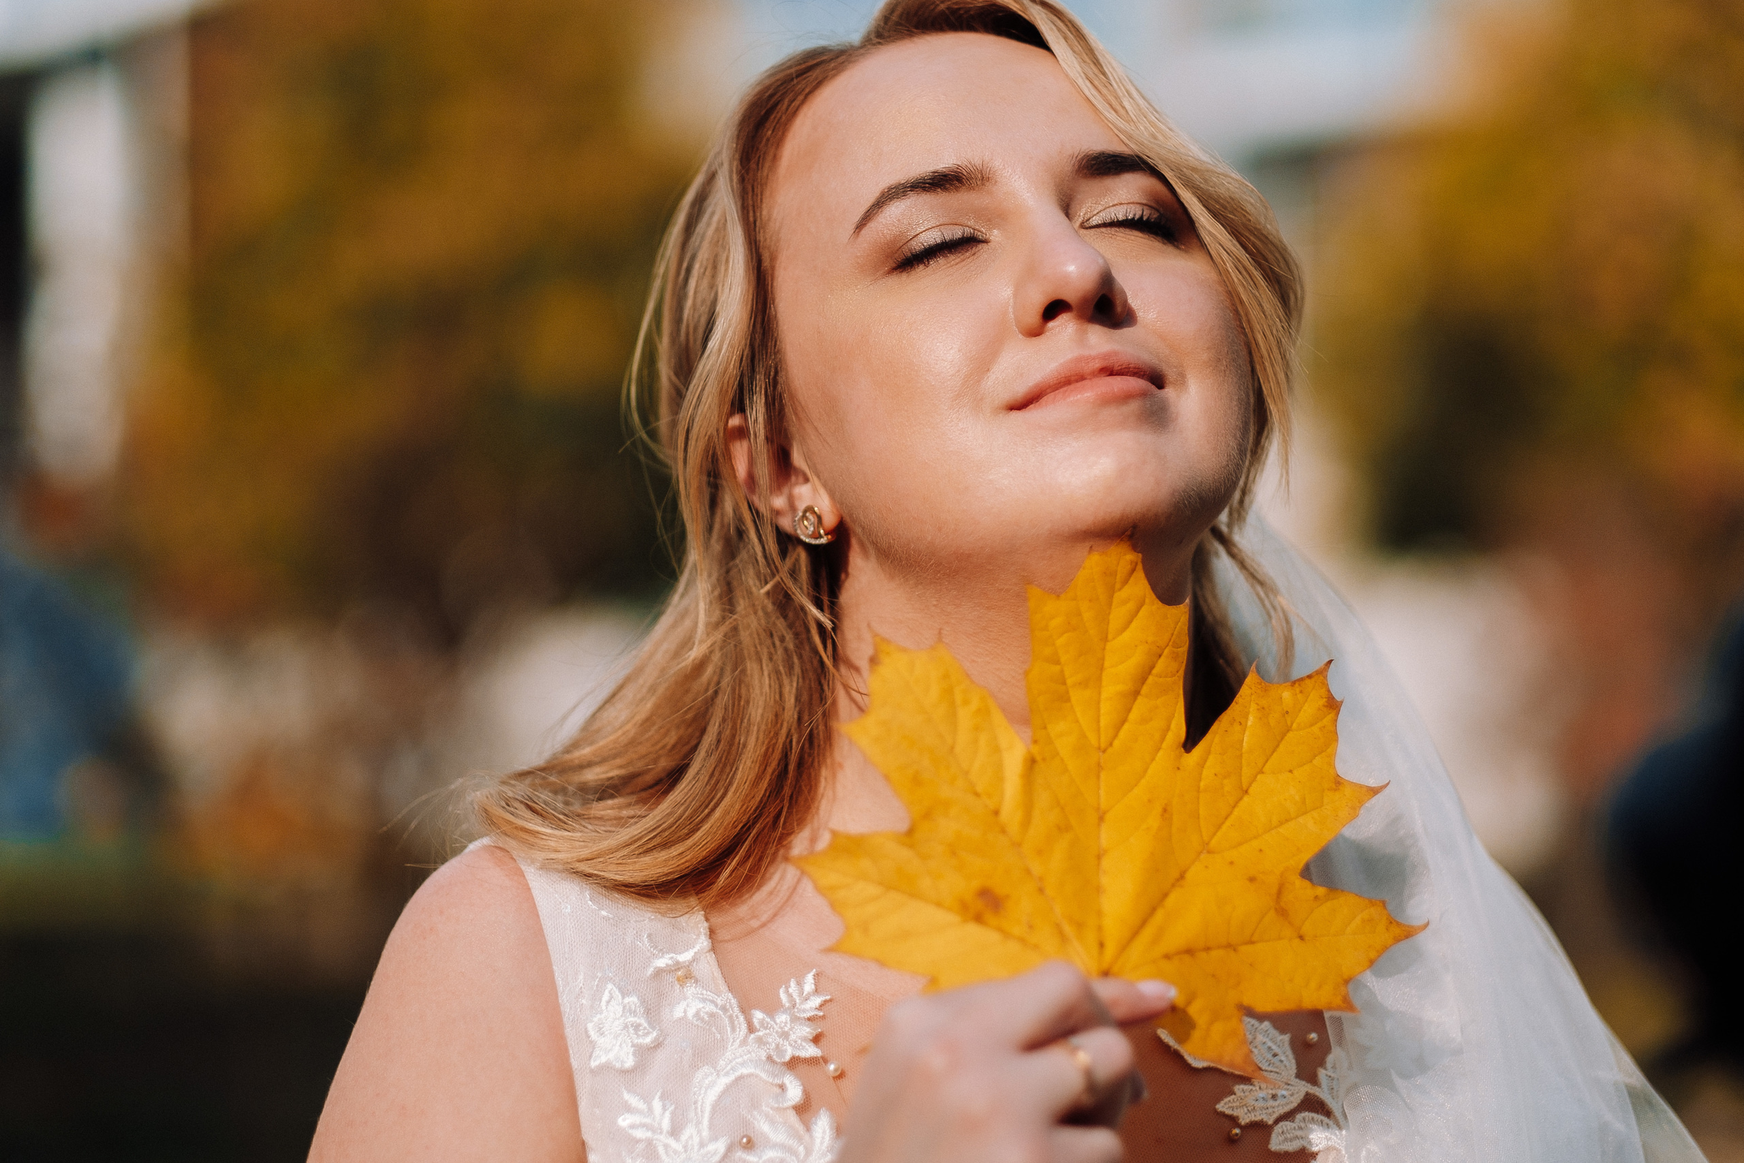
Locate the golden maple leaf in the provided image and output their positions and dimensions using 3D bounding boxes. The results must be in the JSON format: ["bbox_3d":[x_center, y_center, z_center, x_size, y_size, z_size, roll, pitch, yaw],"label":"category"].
[{"bbox_3d":[0.068,0.066,1.150,0.182,0.160,0.030,7,-16,-19],"label":"golden maple leaf"}]

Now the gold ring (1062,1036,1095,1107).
[{"bbox_3d":[0.056,0.134,1.115,0.004,0.019,0.019,-15,15,-17],"label":"gold ring"}]

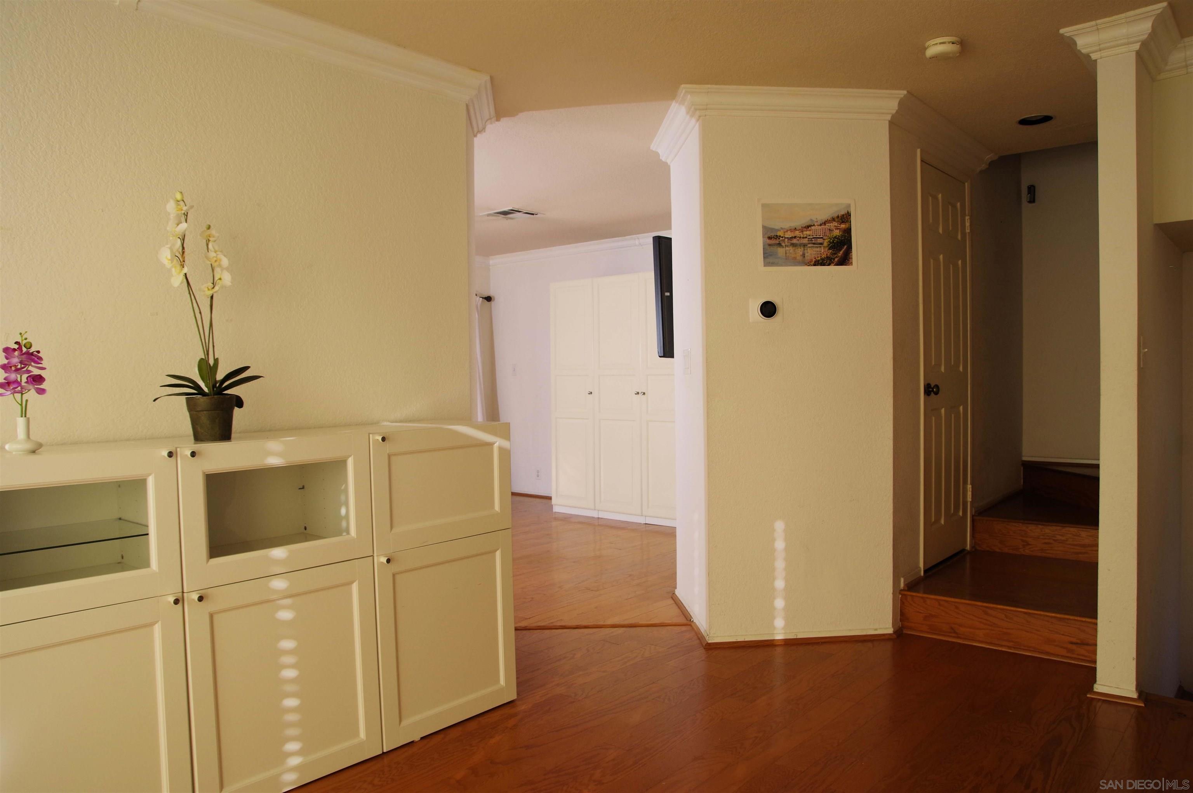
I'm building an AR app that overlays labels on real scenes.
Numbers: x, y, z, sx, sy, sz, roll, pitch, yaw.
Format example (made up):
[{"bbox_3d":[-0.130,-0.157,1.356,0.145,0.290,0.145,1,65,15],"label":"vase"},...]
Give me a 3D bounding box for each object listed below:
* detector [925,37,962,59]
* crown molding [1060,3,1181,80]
[{"bbox_3d":[1.303,-1.303,3.106,0.123,0.040,0.123,0,2,40],"label":"detector"},{"bbox_3d":[1.965,-1.280,3.085,0.318,0.105,0.514,0,2,40],"label":"crown molding"}]

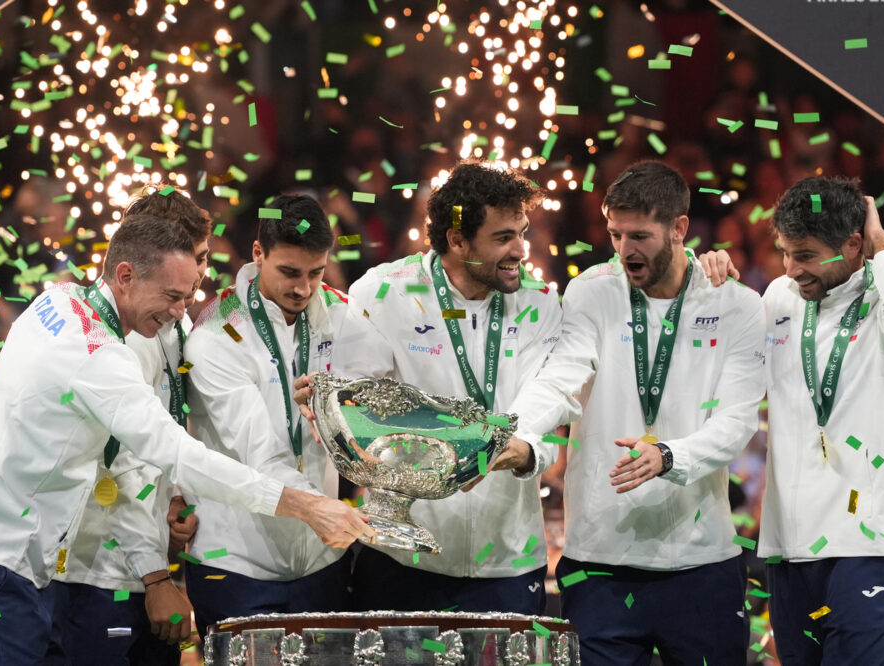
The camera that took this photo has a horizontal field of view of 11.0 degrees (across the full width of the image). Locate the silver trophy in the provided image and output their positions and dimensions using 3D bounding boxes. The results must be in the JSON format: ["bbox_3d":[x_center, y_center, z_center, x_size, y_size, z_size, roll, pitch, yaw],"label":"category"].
[{"bbox_3d":[-0.063,0.280,9.750,0.455,0.335,0.455,11,3,0],"label":"silver trophy"}]

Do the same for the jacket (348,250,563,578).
[{"bbox_3d":[0.030,0.182,10.120,0.490,0.710,0.360,1,-6,-12],"label":"jacket"}]

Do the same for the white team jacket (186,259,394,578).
[{"bbox_3d":[-0.344,0.195,10.080,0.460,0.690,0.400,2,-6,-20],"label":"white team jacket"}]

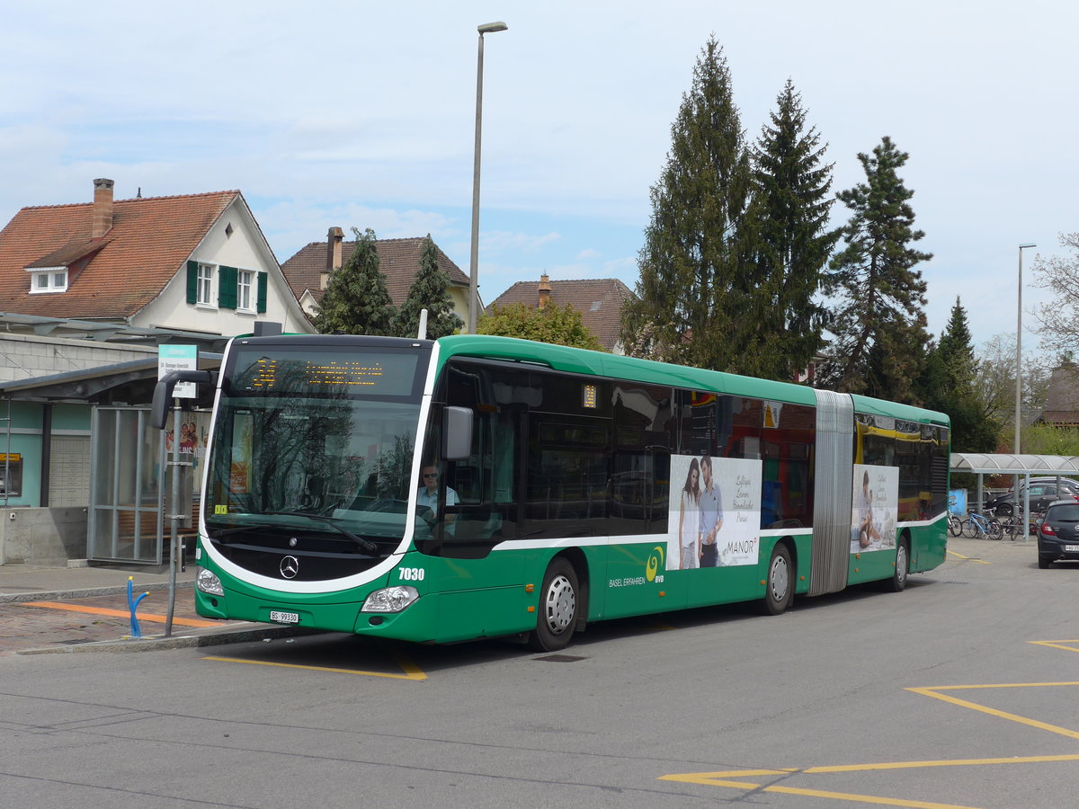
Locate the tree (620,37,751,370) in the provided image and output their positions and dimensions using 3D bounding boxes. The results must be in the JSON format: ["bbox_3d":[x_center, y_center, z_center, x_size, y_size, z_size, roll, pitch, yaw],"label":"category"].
[{"bbox_3d":[6.756,-5.751,74.702,6.255,20.731,6.255,1,-2,33],"label":"tree"}]

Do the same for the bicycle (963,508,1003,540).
[{"bbox_3d":[14.494,3.897,56.015,0.550,1.030,1.680,3,-2,-36],"label":"bicycle"}]

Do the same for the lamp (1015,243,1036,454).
[{"bbox_3d":[16.642,-0.574,58.721,0.680,9.904,0.250,1,-2,33],"label":"lamp"}]

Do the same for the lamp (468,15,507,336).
[{"bbox_3d":[-0.993,-2.086,31.518,0.680,10.026,0.250,1,-2,33],"label":"lamp"}]

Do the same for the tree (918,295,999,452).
[{"bbox_3d":[23.083,-0.098,94.832,4.753,11.721,4.753,1,-2,33],"label":"tree"}]

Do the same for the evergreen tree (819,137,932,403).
[{"bbox_3d":[17.276,-4.193,87.726,5.871,19.093,5.871,1,-2,33],"label":"evergreen tree"}]

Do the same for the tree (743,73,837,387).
[{"bbox_3d":[11.530,-5.202,80.708,5.314,20.329,5.314,1,-2,33],"label":"tree"}]

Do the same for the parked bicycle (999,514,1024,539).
[{"bbox_3d":[15.832,4.009,57.514,0.550,1.000,1.680,3,-2,-36],"label":"parked bicycle"}]

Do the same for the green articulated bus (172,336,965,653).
[{"bbox_3d":[2.059,1.174,23.123,2.820,3.120,18.304,1,-2,28],"label":"green articulated bus"}]

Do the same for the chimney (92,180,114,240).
[{"bbox_3d":[-16.240,-7.239,64.005,0.500,2.119,0.600,1,-2,33],"label":"chimney"}]

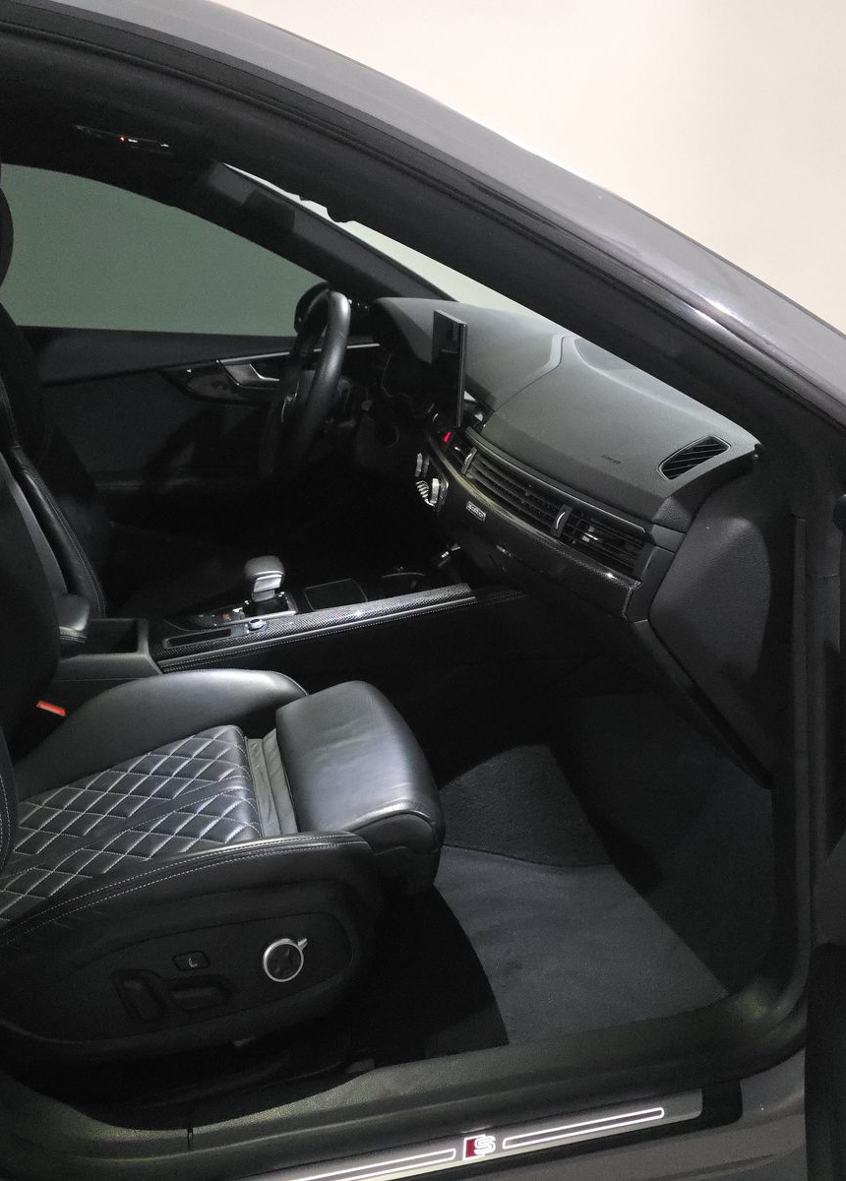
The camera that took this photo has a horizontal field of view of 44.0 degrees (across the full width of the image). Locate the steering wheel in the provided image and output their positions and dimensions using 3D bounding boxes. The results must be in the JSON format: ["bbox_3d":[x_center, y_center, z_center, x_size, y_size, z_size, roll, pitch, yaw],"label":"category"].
[{"bbox_3d":[-0.197,-0.360,1.856,0.100,0.365,0.370,19,11,-19],"label":"steering wheel"}]

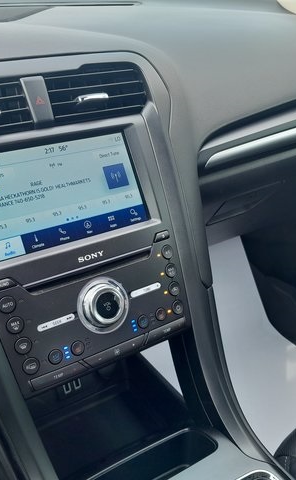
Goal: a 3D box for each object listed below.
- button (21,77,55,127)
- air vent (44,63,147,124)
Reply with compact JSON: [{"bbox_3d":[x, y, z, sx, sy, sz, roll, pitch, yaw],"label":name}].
[{"bbox_3d":[-0.117,-0.143,0.526,0.025,0.052,0.016,-17,-2,-29],"label":"button"},{"bbox_3d":[-0.063,-0.163,0.571,0.118,0.057,0.032,-17,-2,-29],"label":"air vent"}]

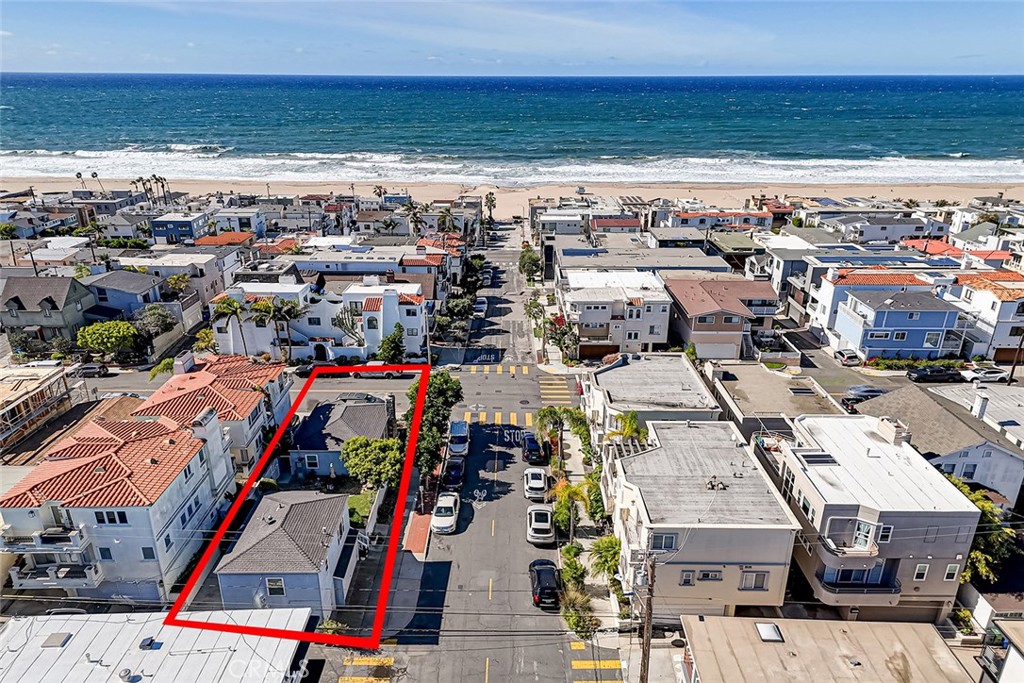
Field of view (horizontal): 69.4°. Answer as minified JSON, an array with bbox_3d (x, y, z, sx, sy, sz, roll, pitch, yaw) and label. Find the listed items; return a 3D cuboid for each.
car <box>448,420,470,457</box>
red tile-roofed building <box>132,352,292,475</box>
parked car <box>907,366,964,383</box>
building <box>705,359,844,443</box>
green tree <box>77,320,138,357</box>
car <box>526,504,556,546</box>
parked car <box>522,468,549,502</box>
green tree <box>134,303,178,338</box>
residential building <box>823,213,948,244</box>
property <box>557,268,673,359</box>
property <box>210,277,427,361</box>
[{"bbox_3d":[-4.643,8.447,64.717,1.830,1.700,4.400,0,17,0],"label":"car"},{"bbox_3d":[-23.834,6.072,60.946,9.266,8.158,11.985,0,20,0],"label":"red tile-roofed building"},{"bbox_3d":[47.994,3.582,84.192,5.350,1.800,1.920,0,17,0],"label":"parked car"},{"bbox_3d":[21.133,6.894,61.093,8.359,7.654,11.582,0,20,0],"label":"building"},{"bbox_3d":[-48.778,-0.281,88.671,6.345,4.129,6.043,0,20,0],"label":"green tree"},{"bbox_3d":[2.177,13.006,54.503,1.930,1.600,4.650,0,17,0],"label":"car"},{"bbox_3d":[1.837,10.827,57.460,1.820,1.500,4.400,0,17,0],"label":"parked car"},{"bbox_3d":[-48.000,-2.389,99.601,5.400,3.900,4.600,0,20,0],"label":"green tree"},{"bbox_3d":[99.268,-30.515,198.591,24.171,6.748,16.114,0,20,0],"label":"residential building"},{"bbox_3d":[12.907,-3.841,97.581,13.000,7.700,15.600,0,20,0],"label":"property"},{"bbox_3d":[-24.500,-3.232,97.693,25.800,8.000,12.300,0,20,0],"label":"property"}]

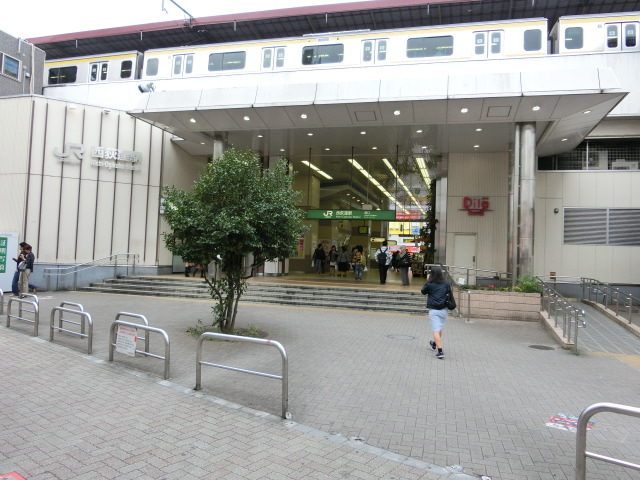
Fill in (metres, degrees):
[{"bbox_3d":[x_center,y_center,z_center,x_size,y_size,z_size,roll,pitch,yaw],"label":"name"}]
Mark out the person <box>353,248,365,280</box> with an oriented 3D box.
[{"bbox_3d":[1.799,1.076,21.008,0.520,1.500,0.400,2,-2,0],"label":"person"}]

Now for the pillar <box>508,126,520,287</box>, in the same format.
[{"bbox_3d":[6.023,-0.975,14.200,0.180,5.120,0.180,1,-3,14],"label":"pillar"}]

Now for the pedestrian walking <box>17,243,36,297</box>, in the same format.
[{"bbox_3d":[-9.019,0.971,14.286,0.420,1.650,0.480,3,-3,-18],"label":"pedestrian walking"}]

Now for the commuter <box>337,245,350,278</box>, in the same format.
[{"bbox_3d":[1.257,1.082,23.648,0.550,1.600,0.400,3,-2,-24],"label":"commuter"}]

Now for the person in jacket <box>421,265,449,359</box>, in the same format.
[{"bbox_3d":[1.994,1.220,7.914,0.500,1.570,0.460,2,-3,-9],"label":"person in jacket"}]

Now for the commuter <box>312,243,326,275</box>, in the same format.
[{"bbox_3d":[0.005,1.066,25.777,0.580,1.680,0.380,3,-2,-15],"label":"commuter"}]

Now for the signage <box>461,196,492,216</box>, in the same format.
[{"bbox_3d":[6.040,-1.299,17.917,1.220,0.760,0.120,2,-2,13],"label":"signage"}]

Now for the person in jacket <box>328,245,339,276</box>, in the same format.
[{"bbox_3d":[0.764,1.117,24.635,0.500,1.600,0.360,2,-2,-6],"label":"person in jacket"}]

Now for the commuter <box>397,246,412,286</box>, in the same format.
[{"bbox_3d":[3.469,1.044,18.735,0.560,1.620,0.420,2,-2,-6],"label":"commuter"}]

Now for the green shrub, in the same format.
[{"bbox_3d":[6.367,1.363,14.000,0.700,0.580,0.620,1,-3,14],"label":"green shrub"}]

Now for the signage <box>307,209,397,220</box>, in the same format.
[{"bbox_3d":[1.225,-0.967,17.808,3.520,0.400,0.180,2,-2,13],"label":"signage"}]

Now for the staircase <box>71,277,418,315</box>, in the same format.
[{"bbox_3d":[-2.296,1.792,15.789,13.200,0.600,1.200,2,-2,13],"label":"staircase"}]

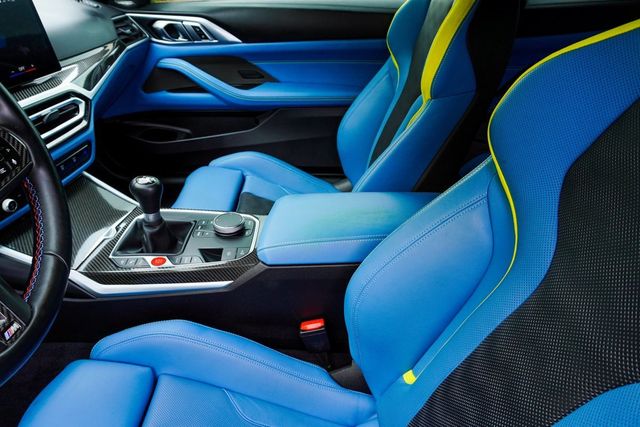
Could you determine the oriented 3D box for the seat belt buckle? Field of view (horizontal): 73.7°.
[{"bbox_3d":[-0.007,0.183,0.640,0.040,0.051,0.023,-10,31,6],"label":"seat belt buckle"}]

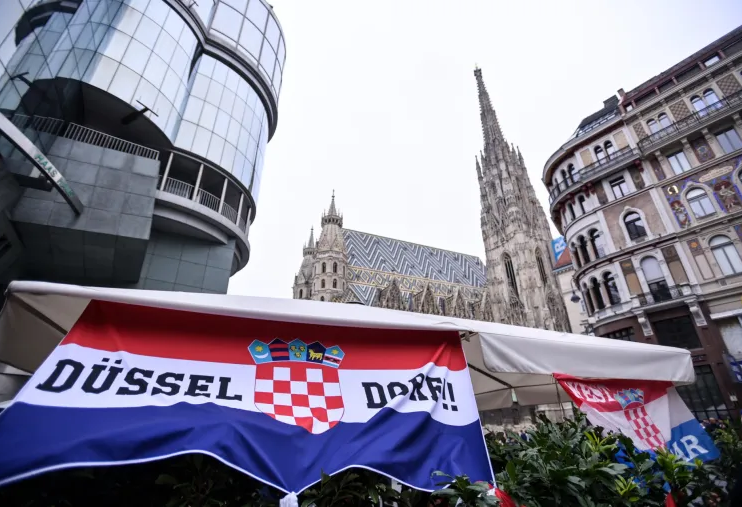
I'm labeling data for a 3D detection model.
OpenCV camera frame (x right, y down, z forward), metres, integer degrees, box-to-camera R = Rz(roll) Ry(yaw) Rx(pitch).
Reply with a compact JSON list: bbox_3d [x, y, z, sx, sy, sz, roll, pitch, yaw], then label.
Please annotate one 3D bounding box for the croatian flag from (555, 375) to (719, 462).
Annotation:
[{"bbox_3d":[1.991,1.087,2.546,1.450,0.780,0.300,11,-28,-24],"label":"croatian flag"}]

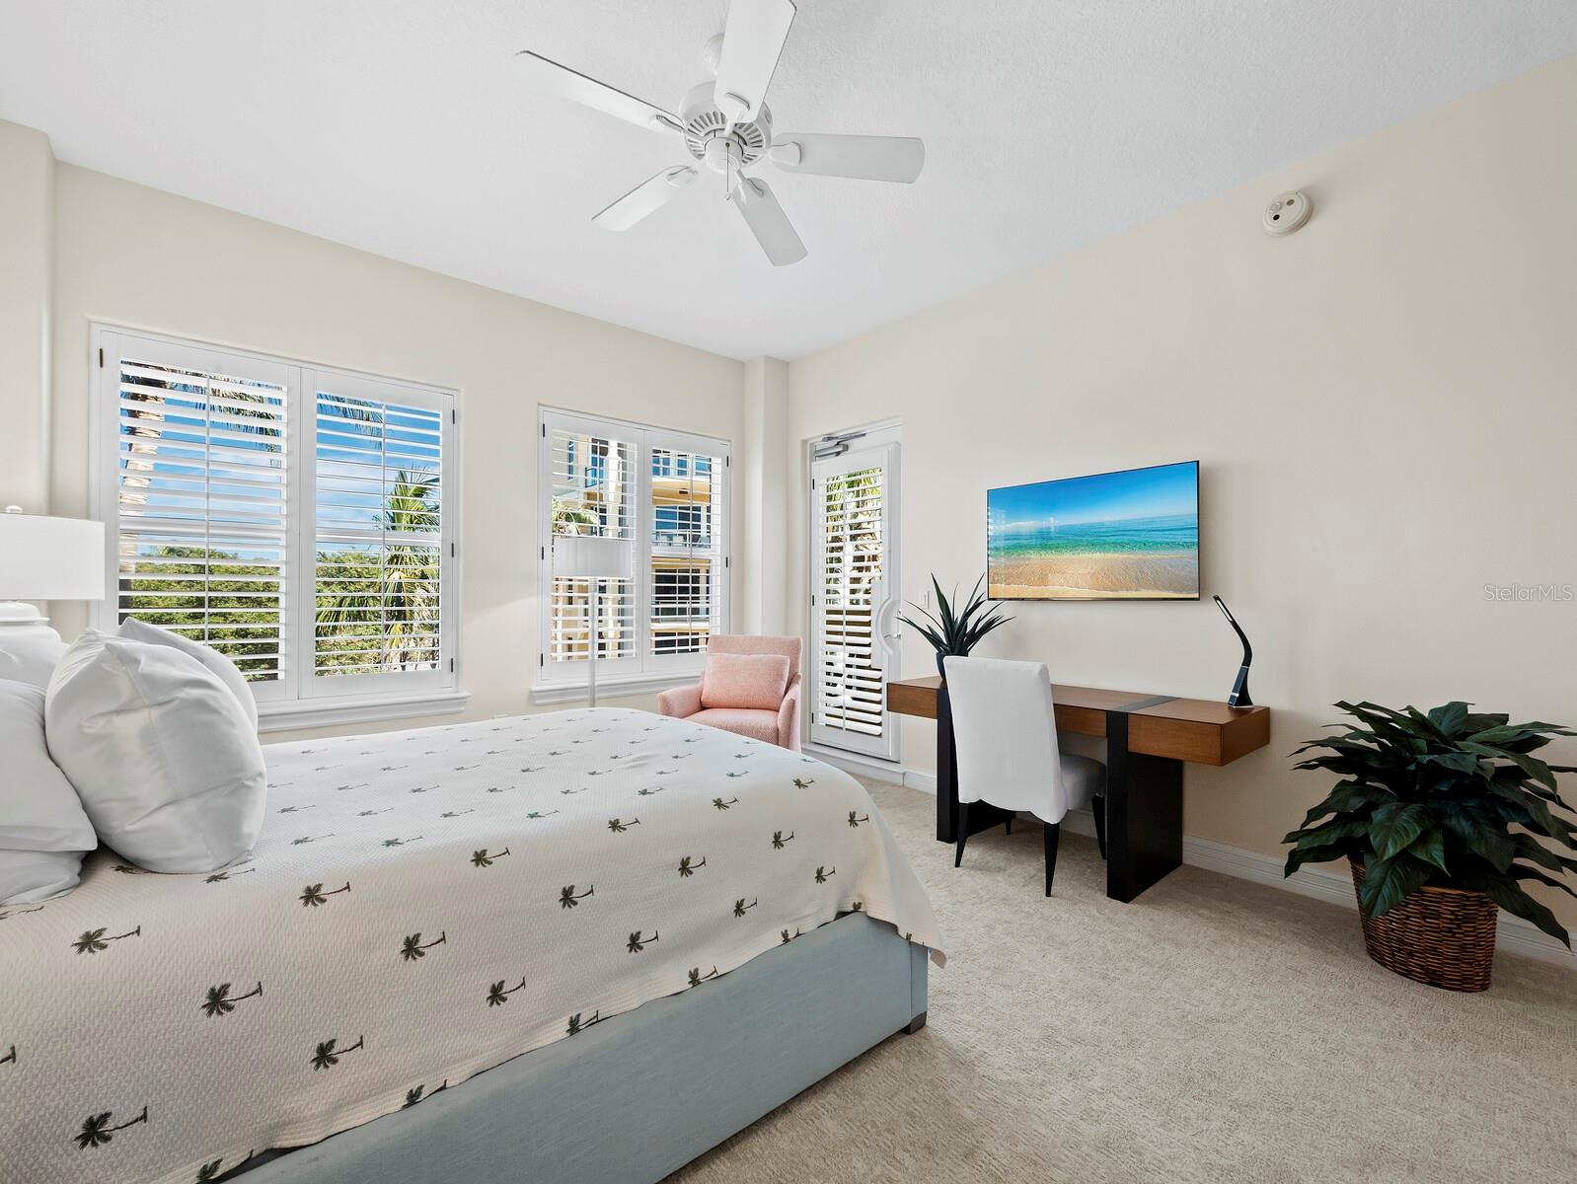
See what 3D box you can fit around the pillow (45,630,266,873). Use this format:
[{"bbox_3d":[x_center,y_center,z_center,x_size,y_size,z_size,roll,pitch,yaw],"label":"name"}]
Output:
[{"bbox_3d":[-1.326,0.315,1.360,0.260,0.500,0.520,-30,19,-38],"label":"pillow"}]

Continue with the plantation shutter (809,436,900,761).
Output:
[{"bbox_3d":[0.445,0.064,4.437,0.060,2.075,0.808,1,-1,-43],"label":"plantation shutter"}]

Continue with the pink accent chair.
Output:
[{"bbox_3d":[-0.335,0.782,4.112,0.800,0.940,0.800,0,-1,15],"label":"pink accent chair"}]

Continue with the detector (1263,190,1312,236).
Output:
[{"bbox_3d":[2.046,-1.562,2.623,0.055,0.145,0.145,1,-1,-43],"label":"detector"}]

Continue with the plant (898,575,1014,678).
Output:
[{"bbox_3d":[0.889,0.206,3.426,0.540,0.570,0.560,0,-1,0],"label":"plant"}]

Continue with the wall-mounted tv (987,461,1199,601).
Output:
[{"bbox_3d":[1.478,-0.263,3.200,0.050,0.614,1.038,1,-1,-43],"label":"wall-mounted tv"}]

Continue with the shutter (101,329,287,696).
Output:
[{"bbox_3d":[-2.612,-0.284,2.862,0.642,1.610,0.060,0,-1,-41],"label":"shutter"}]

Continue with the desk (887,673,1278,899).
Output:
[{"bbox_3d":[1.263,0.864,3.048,0.567,0.753,1.523,0,-1,-41],"label":"desk"}]

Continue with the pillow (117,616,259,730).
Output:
[{"bbox_3d":[-1.651,0.314,1.727,0.260,0.500,0.520,-30,19,-38],"label":"pillow"}]

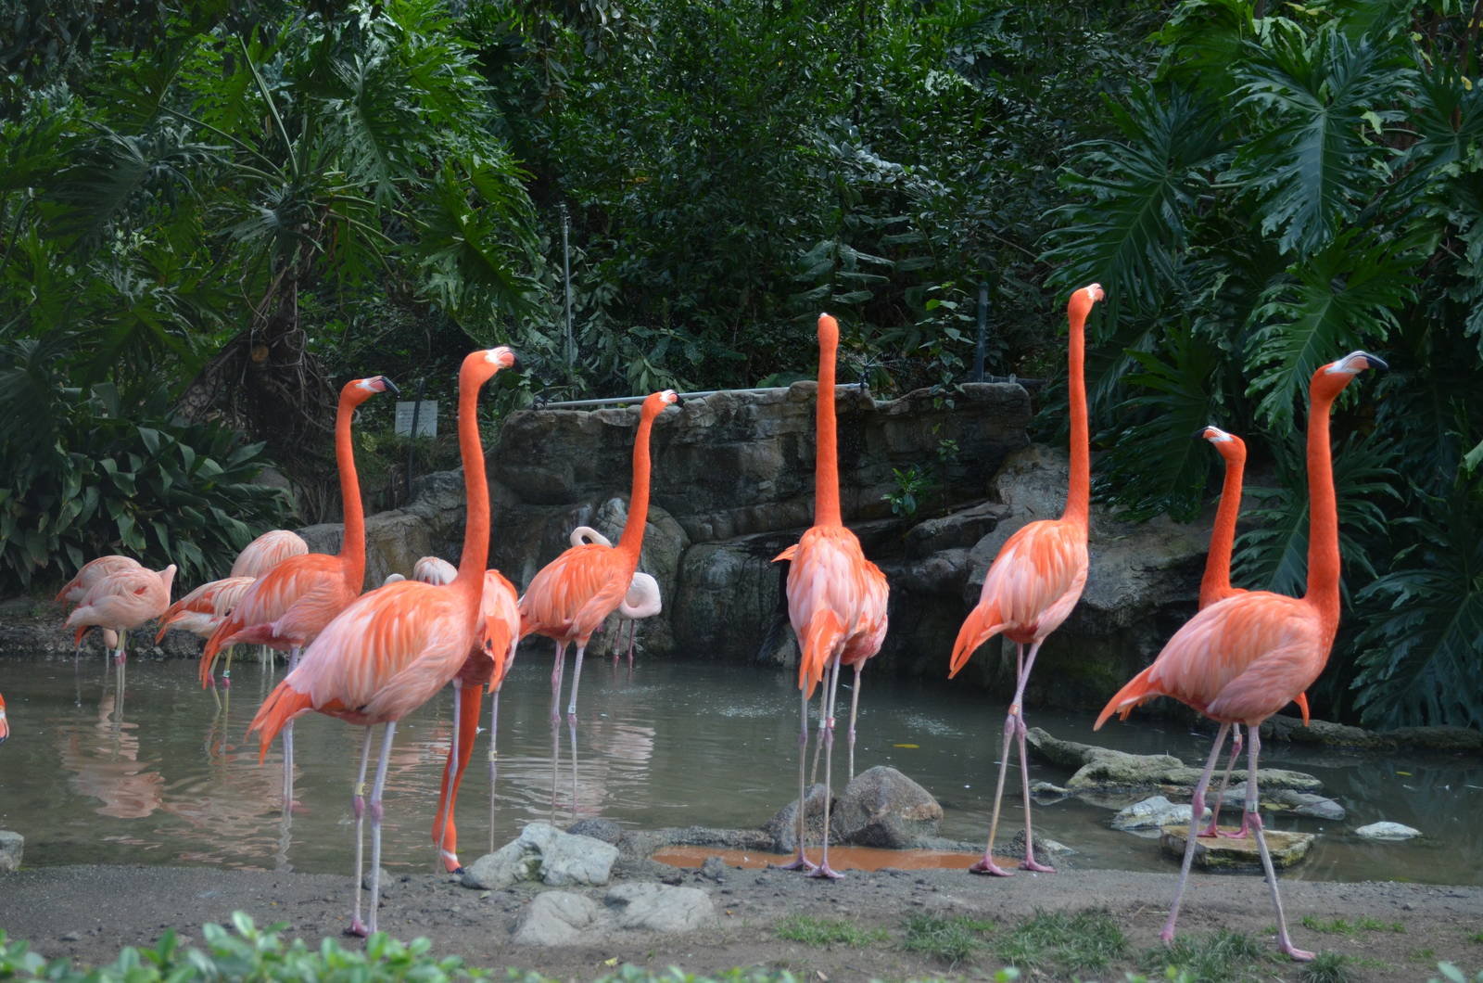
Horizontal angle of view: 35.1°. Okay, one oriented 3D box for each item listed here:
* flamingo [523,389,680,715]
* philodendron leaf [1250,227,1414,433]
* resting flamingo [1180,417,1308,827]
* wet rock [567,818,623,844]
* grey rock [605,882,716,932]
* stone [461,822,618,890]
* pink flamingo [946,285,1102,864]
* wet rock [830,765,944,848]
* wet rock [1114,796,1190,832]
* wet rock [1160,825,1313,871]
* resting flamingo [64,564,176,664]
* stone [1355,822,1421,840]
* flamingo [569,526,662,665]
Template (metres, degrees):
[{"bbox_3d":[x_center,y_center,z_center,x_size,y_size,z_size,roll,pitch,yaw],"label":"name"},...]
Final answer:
[{"bbox_3d":[-0.456,0.344,7.350,0.550,1.280,0.270,-2,4,-28],"label":"flamingo"},{"bbox_3d":[2.237,-0.610,8.900,0.650,0.780,0.360,0,3,9],"label":"philodendron leaf"},{"bbox_3d":[1.456,0.402,6.750,0.430,1.160,0.240,2,4,25],"label":"resting flamingo"},{"bbox_3d":[-0.371,0.869,5.930,0.150,0.090,0.130,0,1,0],"label":"wet rock"},{"bbox_3d":[-0.172,0.885,4.980,0.235,0.085,0.200,0,1,0],"label":"grey rock"},{"bbox_3d":[-0.472,0.853,5.470,0.360,0.140,0.250,0,1,0],"label":"stone"},{"bbox_3d":[0.710,0.221,5.920,0.500,1.450,0.250,-3,4,-44],"label":"pink flamingo"},{"bbox_3d":[0.374,0.812,6.030,0.290,0.210,0.240,0,1,0],"label":"wet rock"},{"bbox_3d":[1.262,0.972,7.080,0.280,0.100,0.200,0,3,0],"label":"wet rock"},{"bbox_3d":[1.231,0.886,5.830,0.360,0.060,0.360,0,1,0],"label":"wet rock"},{"bbox_3d":[-2.703,0.588,10.200,0.480,0.580,0.250,0,1,-7],"label":"resting flamingo"},{"bbox_3d":[1.698,0.891,6.150,0.165,0.050,0.120,0,1,0],"label":"stone"},{"bbox_3d":[-0.600,0.526,10.700,0.500,0.740,0.270,0,1,12],"label":"flamingo"}]

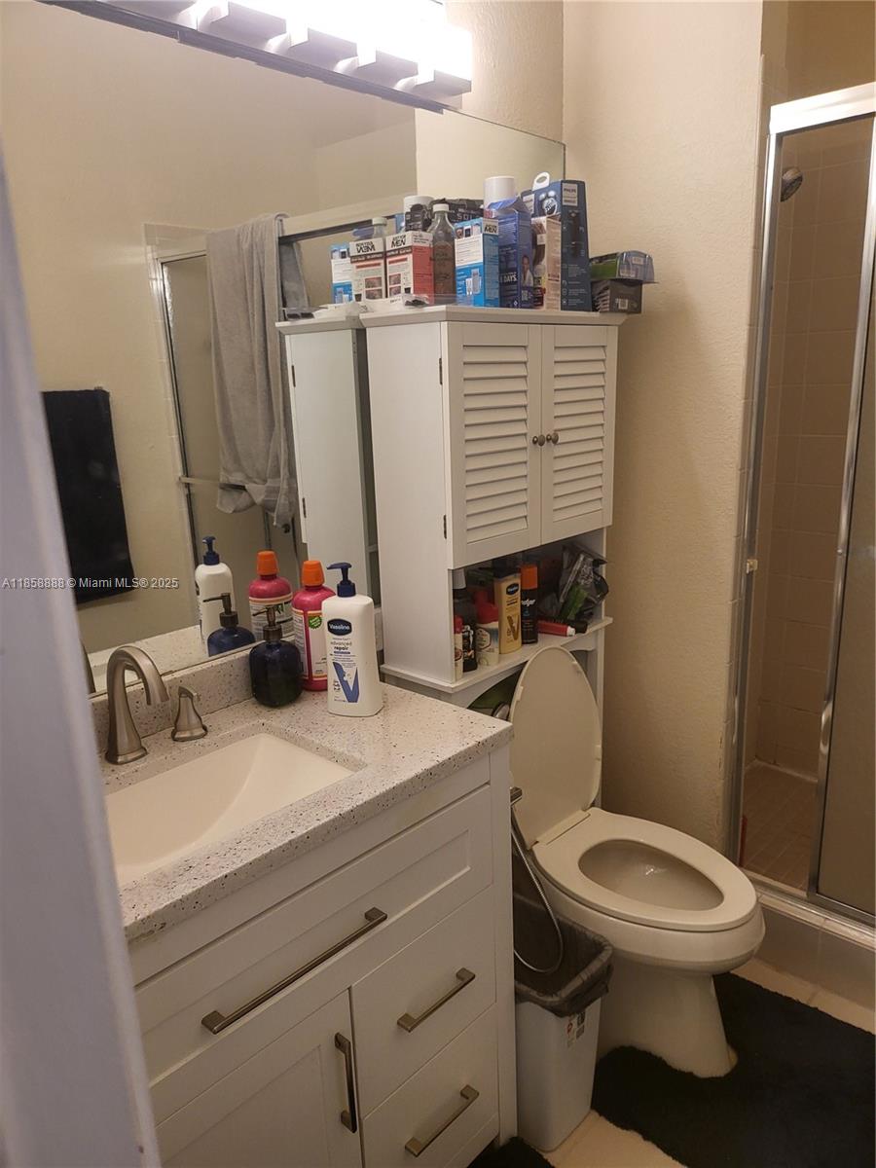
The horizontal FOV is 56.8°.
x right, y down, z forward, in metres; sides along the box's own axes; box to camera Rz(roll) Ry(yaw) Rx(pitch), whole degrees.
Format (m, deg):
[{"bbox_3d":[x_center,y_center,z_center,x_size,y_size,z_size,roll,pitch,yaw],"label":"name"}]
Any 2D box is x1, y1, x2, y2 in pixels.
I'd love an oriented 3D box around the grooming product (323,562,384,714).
[{"bbox_3d":[-0.154,0.093,1.397,0.089,0.262,0.058,1,15,12],"label":"grooming product"}]

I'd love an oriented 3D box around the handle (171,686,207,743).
[{"bbox_3d":[-0.420,0.212,1.356,0.059,0.085,0.059,11,19,43],"label":"handle"}]

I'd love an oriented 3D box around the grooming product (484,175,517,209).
[{"bbox_3d":[0.133,-0.710,1.717,0.066,0.270,0.066,11,20,41],"label":"grooming product"}]

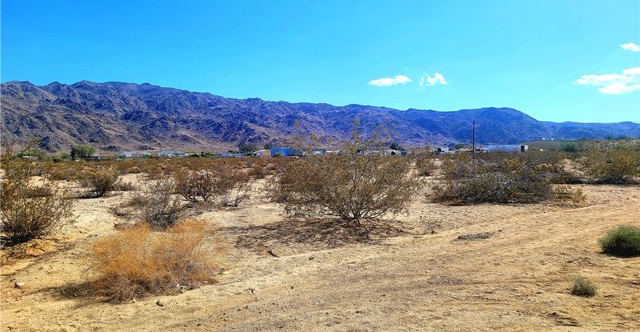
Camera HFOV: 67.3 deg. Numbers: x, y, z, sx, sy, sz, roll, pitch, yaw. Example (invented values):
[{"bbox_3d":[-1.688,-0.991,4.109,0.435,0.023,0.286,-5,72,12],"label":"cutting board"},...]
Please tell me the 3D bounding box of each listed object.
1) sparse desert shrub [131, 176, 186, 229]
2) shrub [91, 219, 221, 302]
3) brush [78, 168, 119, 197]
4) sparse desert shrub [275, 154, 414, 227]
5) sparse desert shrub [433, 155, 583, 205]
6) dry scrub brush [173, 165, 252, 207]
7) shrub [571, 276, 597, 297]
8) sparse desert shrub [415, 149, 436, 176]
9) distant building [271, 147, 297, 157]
[{"bbox_3d":[-3.302,0.779,9.828,1.200,1.050,1.050,0,2,0],"label":"sparse desert shrub"},{"bbox_3d":[-1.945,1.054,5.684,1.500,0.750,1.200,0,2,0],"label":"shrub"},{"bbox_3d":[-7.718,0.568,16.825,1.450,1.050,1.300,0,2,0],"label":"brush"},{"bbox_3d":[0.556,0.446,10.918,3.150,1.650,2.700,0,2,0],"label":"sparse desert shrub"},{"bbox_3d":[5.975,0.388,15.319,4.700,1.500,2.800,0,2,0],"label":"sparse desert shrub"},{"bbox_3d":[-3.226,0.590,14.424,2.350,1.150,1.800,0,2,0],"label":"dry scrub brush"},{"bbox_3d":[2.929,1.330,5.343,0.290,0.220,0.270,0,2,0],"label":"shrub"},{"bbox_3d":[6.806,-0.135,31.010,1.500,1.600,1.400,0,2,0],"label":"sparse desert shrub"},{"bbox_3d":[-11.384,-4.523,149.932,8.200,3.200,7.000,0,2,0],"label":"distant building"}]

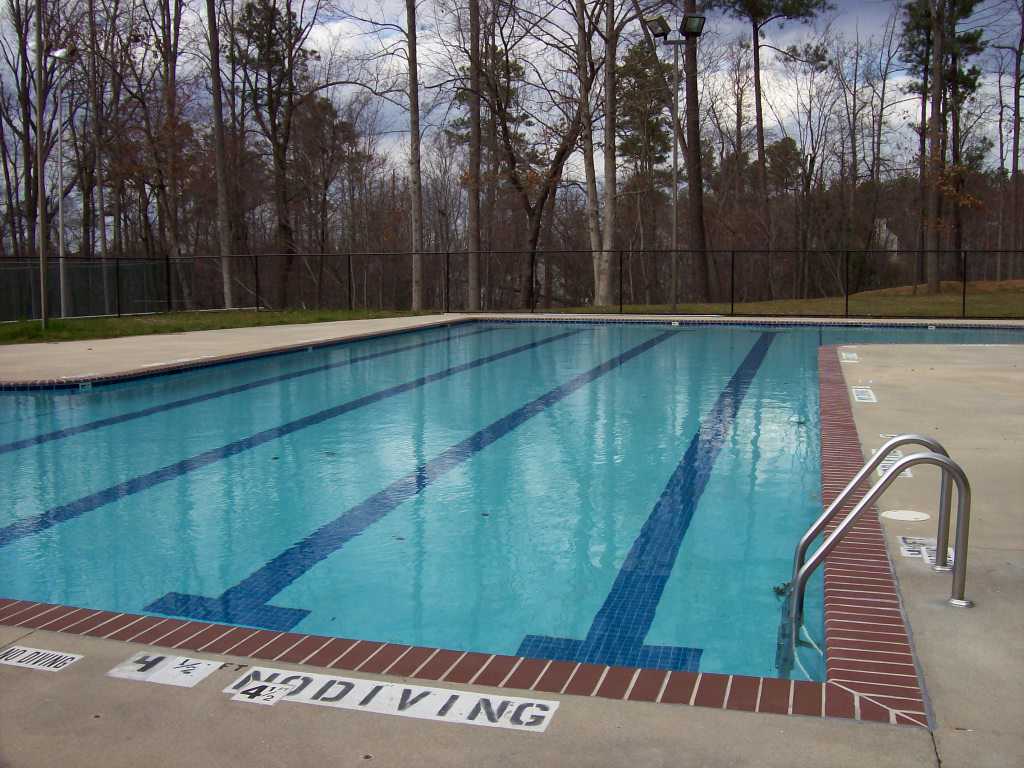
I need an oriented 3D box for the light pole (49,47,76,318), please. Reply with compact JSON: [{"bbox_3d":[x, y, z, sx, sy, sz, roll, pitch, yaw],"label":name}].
[{"bbox_3d":[-13.155,-5.820,31.165,0.600,7.801,0.450,2,7,16],"label":"light pole"}]

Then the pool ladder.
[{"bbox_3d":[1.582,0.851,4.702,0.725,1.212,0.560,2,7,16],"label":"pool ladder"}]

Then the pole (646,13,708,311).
[{"bbox_3d":[4.674,-6.243,30.534,1.700,8.347,0.500,2,7,16],"label":"pole"}]

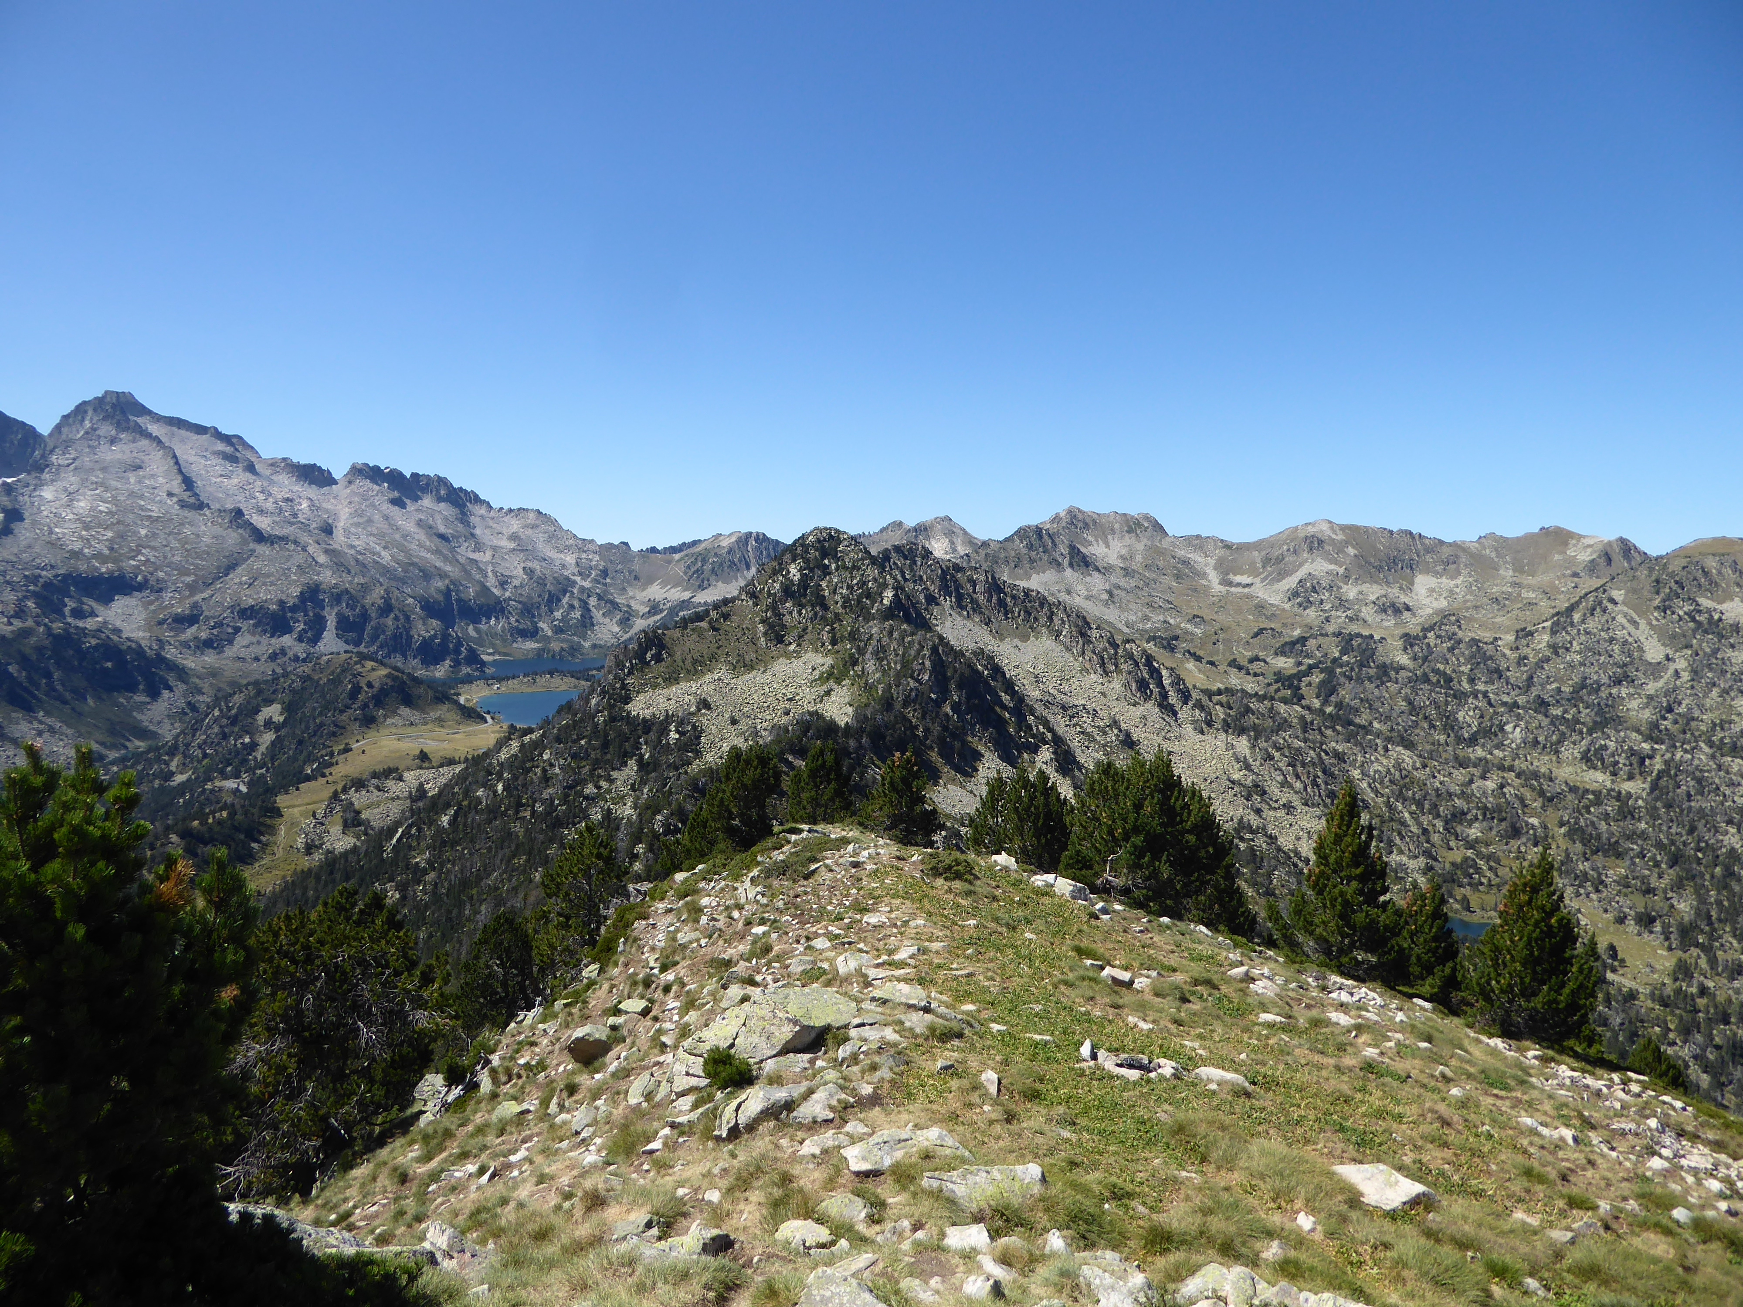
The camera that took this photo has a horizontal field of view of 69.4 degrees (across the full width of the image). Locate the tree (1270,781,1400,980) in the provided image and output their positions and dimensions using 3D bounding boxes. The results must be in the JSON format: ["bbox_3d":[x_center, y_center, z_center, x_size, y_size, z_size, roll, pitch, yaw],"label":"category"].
[{"bbox_3d":[7.183,3.512,19.500,1.940,3.020,1.940,0,3,0],"label":"tree"}]

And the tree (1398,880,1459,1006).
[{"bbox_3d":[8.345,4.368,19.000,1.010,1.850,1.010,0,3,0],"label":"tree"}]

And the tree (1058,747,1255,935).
[{"bbox_3d":[4.759,3.124,21.000,3.140,3.070,2.670,0,3,0],"label":"tree"}]

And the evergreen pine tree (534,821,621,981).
[{"bbox_3d":[-4.206,3.534,18.000,1.180,2.250,1.180,0,3,0],"label":"evergreen pine tree"}]

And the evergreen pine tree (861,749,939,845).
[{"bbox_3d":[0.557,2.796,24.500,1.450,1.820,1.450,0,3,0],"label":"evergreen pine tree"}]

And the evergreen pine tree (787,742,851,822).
[{"bbox_3d":[-1.166,3.074,28.000,1.400,2.260,1.400,0,3,0],"label":"evergreen pine tree"}]

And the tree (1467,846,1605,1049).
[{"bbox_3d":[9.201,4.089,17.500,1.840,2.690,1.840,0,3,0],"label":"tree"}]

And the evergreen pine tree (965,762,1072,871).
[{"bbox_3d":[2.746,3.089,23.500,1.930,2.090,1.930,0,3,0],"label":"evergreen pine tree"}]

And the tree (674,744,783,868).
[{"bbox_3d":[-2.657,2.847,23.500,1.950,2.270,1.950,0,3,0],"label":"tree"}]

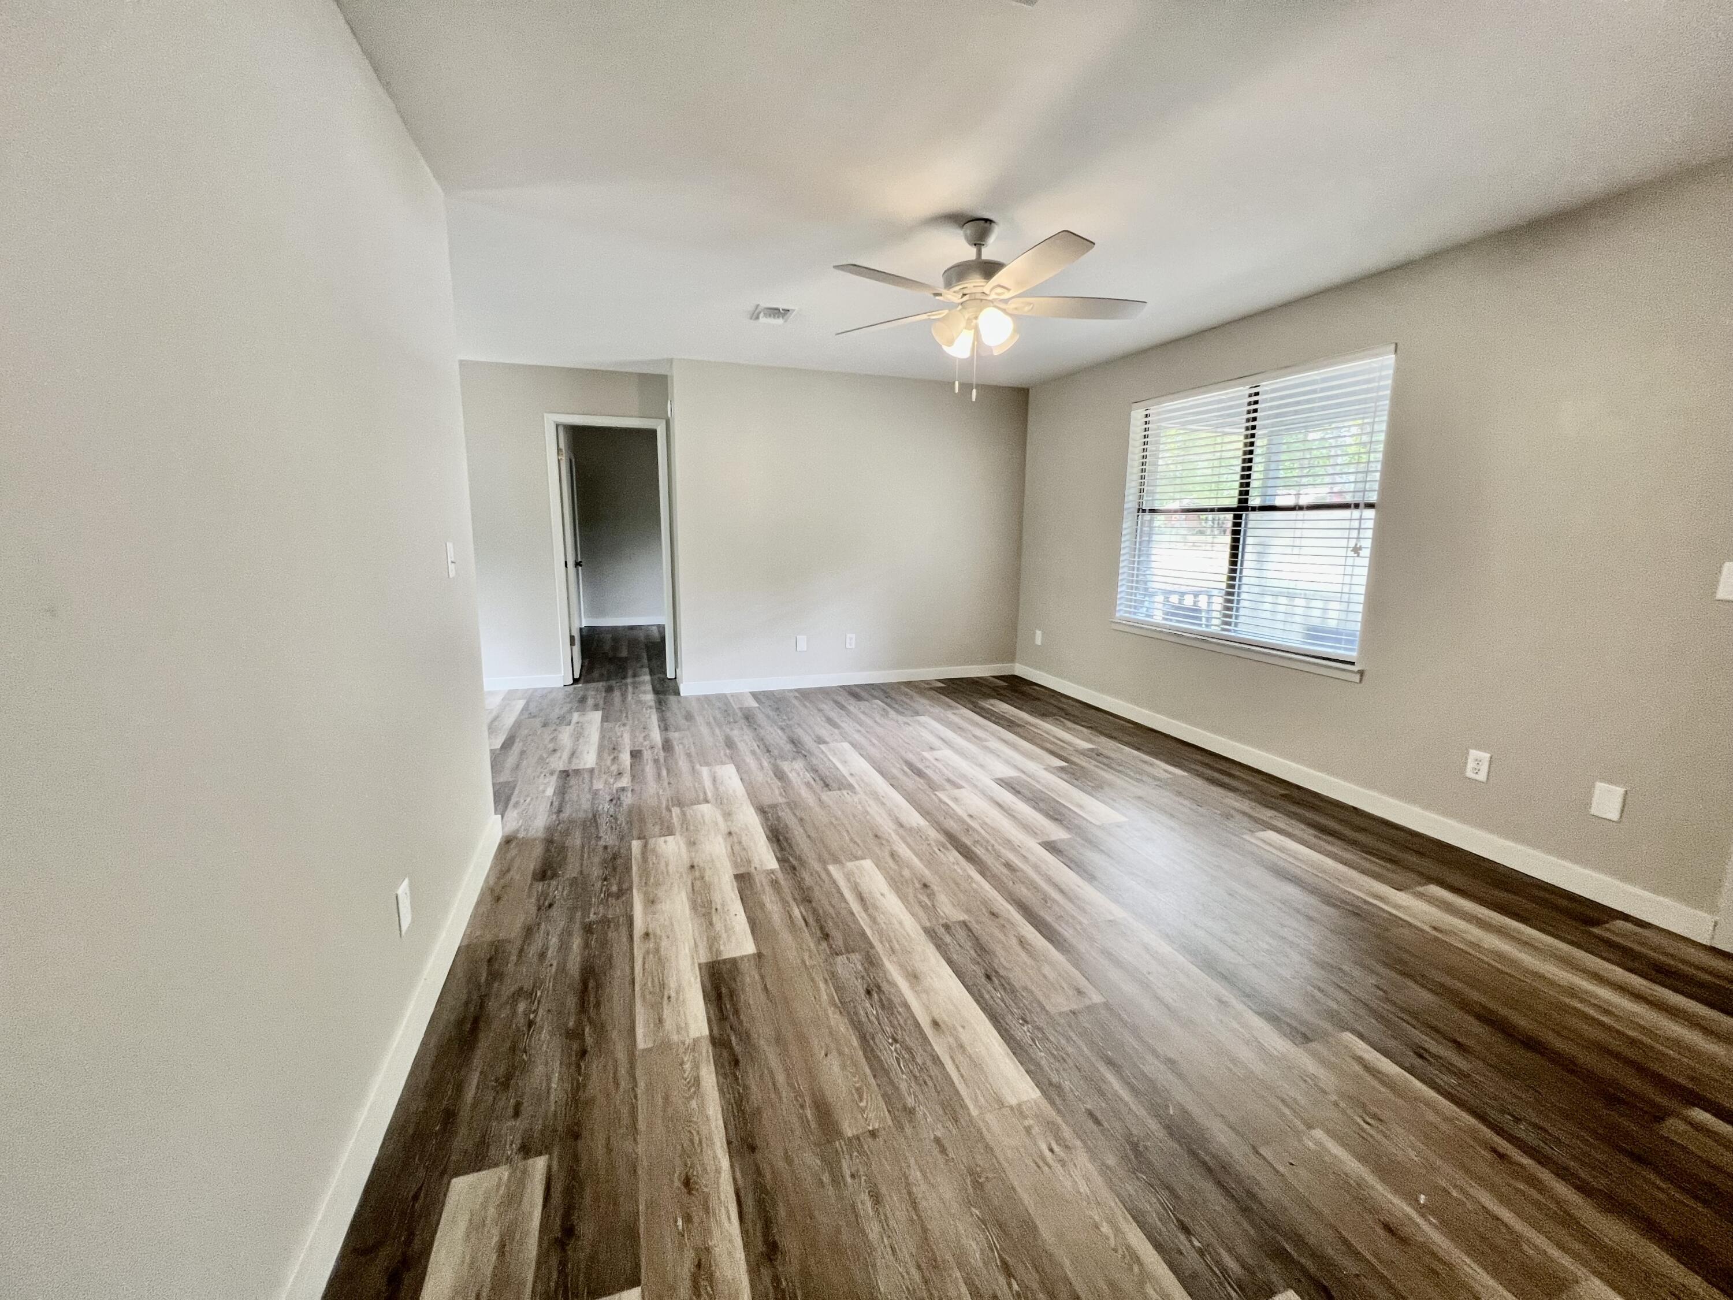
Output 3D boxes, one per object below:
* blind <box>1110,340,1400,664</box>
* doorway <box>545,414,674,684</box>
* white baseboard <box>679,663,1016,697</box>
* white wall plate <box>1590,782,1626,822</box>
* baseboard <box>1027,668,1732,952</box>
[{"bbox_3d":[2.128,-0.824,3.865,0.055,1.459,1.638,-3,11,-20],"label":"blind"},{"bbox_3d":[-2.037,-0.769,5.252,0.862,2.100,0.140,-3,11,-20],"label":"doorway"},{"bbox_3d":[-0.025,0.246,5.504,2.970,0.095,0.015,-3,11,-20],"label":"white baseboard"},{"bbox_3d":[2.713,0.552,2.374,0.008,0.118,0.072,-3,11,-20],"label":"white wall plate"},{"bbox_3d":[2.095,0.558,4.075,0.015,0.096,4.166,-3,11,-20],"label":"baseboard"}]

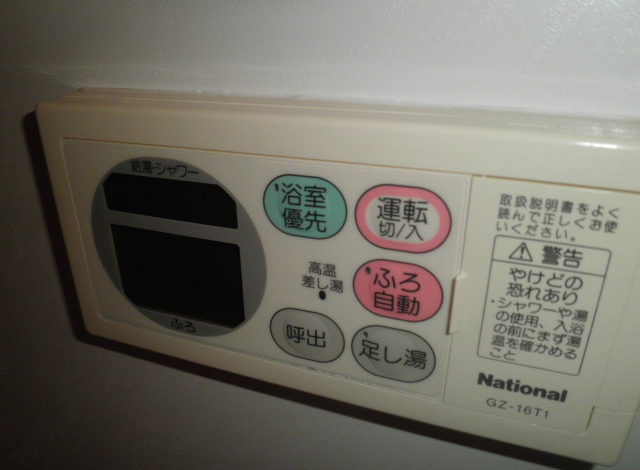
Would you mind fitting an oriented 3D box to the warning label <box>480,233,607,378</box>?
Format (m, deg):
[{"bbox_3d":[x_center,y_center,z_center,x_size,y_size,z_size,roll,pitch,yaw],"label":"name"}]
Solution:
[{"bbox_3d":[0.061,0.020,0.134,0.028,0.040,0.001,8,24,19],"label":"warning label"}]

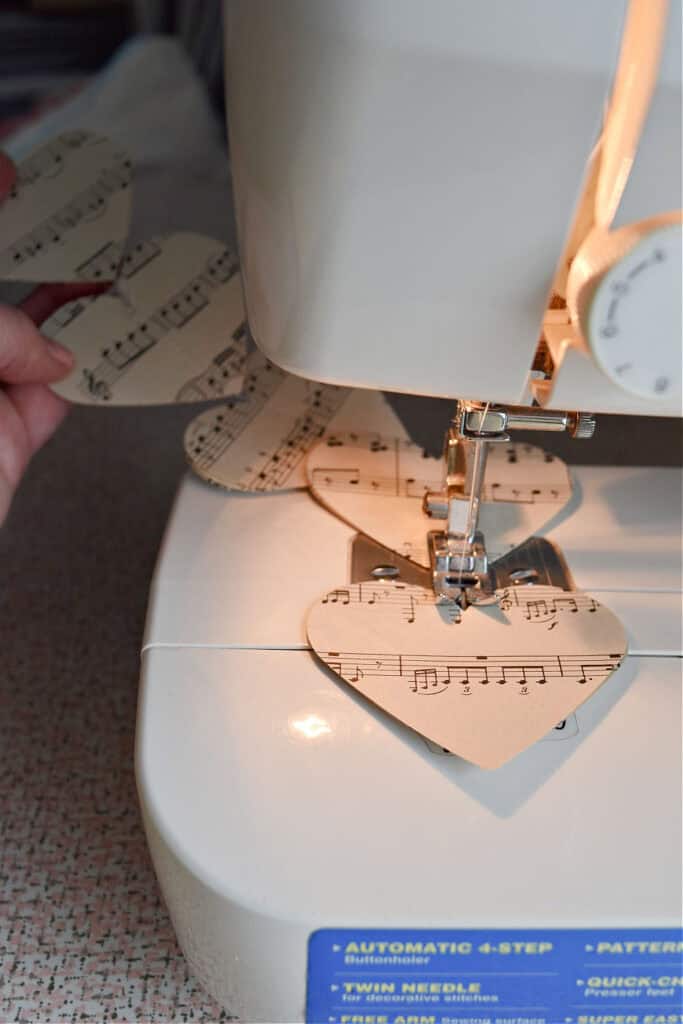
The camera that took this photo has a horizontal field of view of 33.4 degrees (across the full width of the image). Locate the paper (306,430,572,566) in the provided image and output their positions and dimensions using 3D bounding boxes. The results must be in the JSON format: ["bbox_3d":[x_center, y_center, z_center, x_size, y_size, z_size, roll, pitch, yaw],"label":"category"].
[{"bbox_3d":[0.027,-0.002,0.294,0.072,0.004,0.065,1,37,-3],"label":"paper"}]

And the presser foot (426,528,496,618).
[{"bbox_3d":[0.028,0.013,0.267,0.015,0.009,0.026,1,36,0],"label":"presser foot"}]

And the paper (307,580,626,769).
[{"bbox_3d":[0.028,0.033,0.244,0.072,0.004,0.065,1,29,0],"label":"paper"}]

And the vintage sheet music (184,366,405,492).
[{"bbox_3d":[-0.005,-0.023,0.320,0.065,0.004,0.072,24,44,17],"label":"vintage sheet music"}]

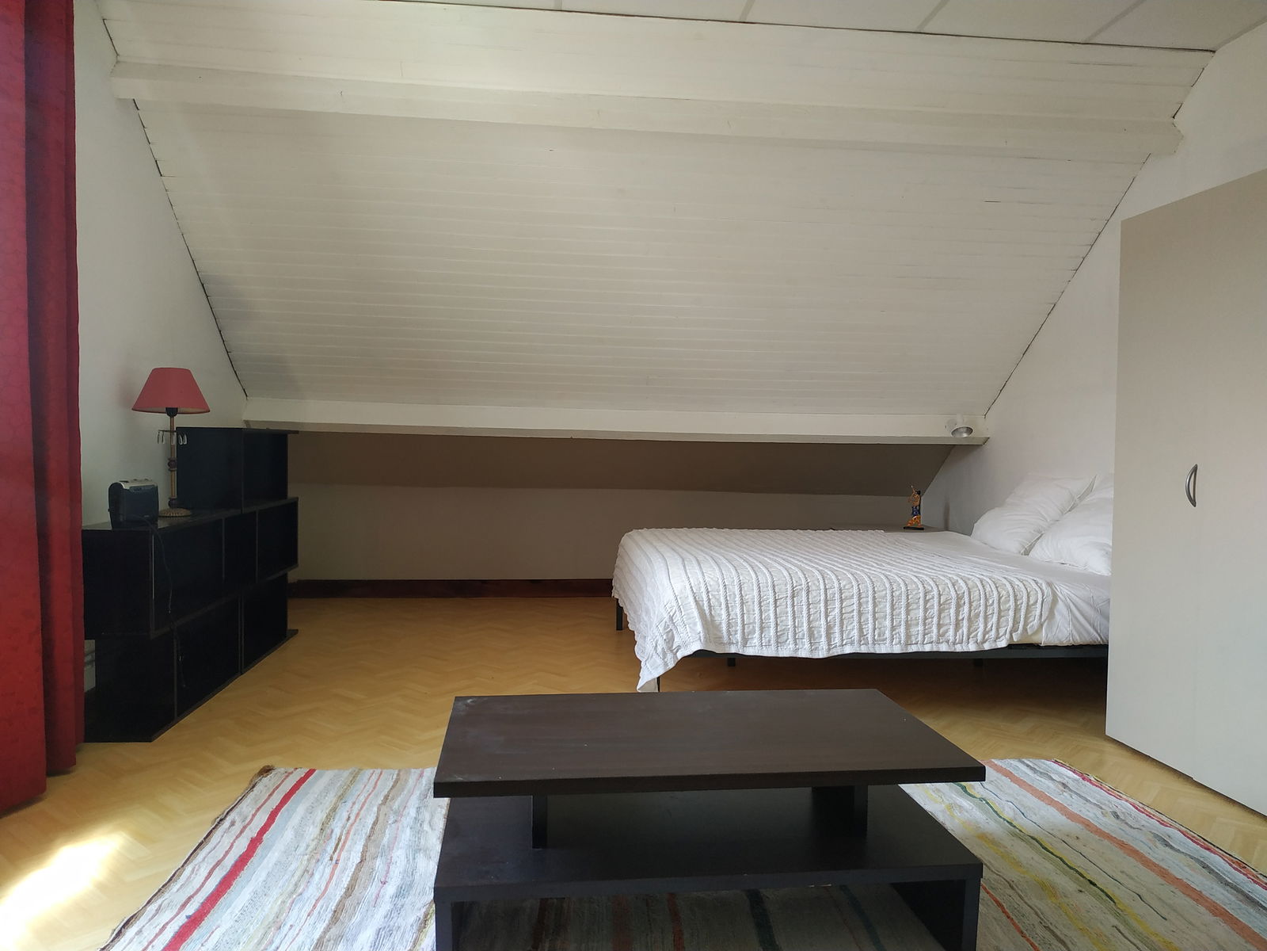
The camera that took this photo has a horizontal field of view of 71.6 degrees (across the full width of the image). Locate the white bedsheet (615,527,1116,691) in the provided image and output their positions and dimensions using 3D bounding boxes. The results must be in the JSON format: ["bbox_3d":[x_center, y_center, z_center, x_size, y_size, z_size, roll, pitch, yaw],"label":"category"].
[{"bbox_3d":[1.010,0.595,3.982,2.102,0.538,1.670,1,2,-6],"label":"white bedsheet"}]

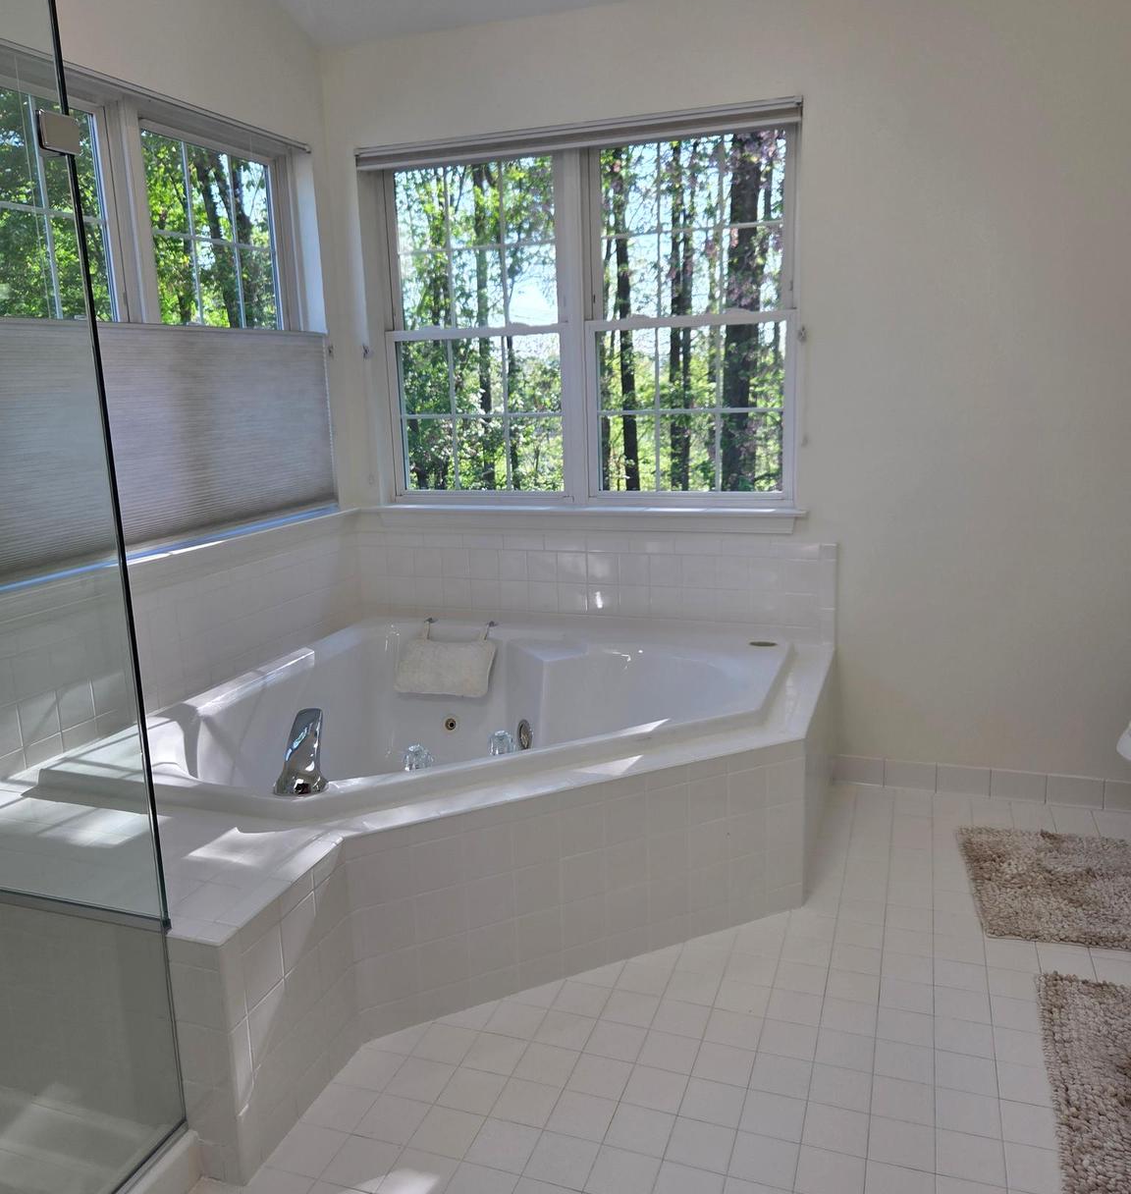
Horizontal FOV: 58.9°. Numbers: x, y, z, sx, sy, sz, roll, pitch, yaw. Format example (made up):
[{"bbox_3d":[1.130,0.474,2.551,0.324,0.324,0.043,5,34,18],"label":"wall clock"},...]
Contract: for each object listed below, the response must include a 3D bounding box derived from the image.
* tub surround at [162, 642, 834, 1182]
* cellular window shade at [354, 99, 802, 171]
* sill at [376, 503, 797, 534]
[{"bbox_3d":[-0.272,0.546,2.546,1.687,0.447,1.978,3,13,19],"label":"tub surround"},{"bbox_3d":[-0.003,-1.416,3.090,1.439,0.066,0.054,3,13,19],"label":"cellular window shade"},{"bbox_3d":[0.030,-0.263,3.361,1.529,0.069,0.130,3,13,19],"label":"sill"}]

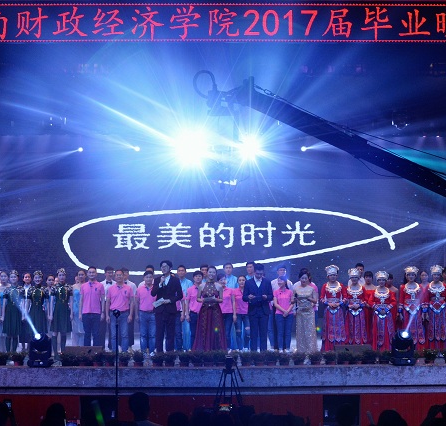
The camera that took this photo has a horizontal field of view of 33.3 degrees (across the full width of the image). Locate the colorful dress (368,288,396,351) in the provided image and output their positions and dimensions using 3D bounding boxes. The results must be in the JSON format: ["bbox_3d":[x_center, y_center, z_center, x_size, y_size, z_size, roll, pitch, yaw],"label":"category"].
[{"bbox_3d":[3.083,2.060,14.400,0.530,1.330,0.400,0,-3,0],"label":"colorful dress"}]

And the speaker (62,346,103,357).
[{"bbox_3d":[-2.552,2.589,13.600,0.710,0.330,0.450,0,-3,0],"label":"speaker"}]

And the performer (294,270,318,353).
[{"bbox_3d":[1.605,1.931,14.513,0.467,1.660,0.380,0,-5,5],"label":"performer"}]

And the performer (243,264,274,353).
[{"bbox_3d":[0.690,1.876,14.500,0.580,1.770,0.420,0,-3,0],"label":"performer"}]

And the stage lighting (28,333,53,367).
[{"bbox_3d":[-3.162,2.371,12.930,0.446,0.580,0.400,-1,-4,9],"label":"stage lighting"}]

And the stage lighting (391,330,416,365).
[{"bbox_3d":[3.267,2.424,13.450,0.420,0.610,0.400,0,-3,-8],"label":"stage lighting"}]

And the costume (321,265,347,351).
[{"bbox_3d":[2.172,1.888,14.500,0.510,1.750,0.400,0,-3,0],"label":"costume"}]

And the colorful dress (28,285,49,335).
[{"bbox_3d":[-3.420,1.796,13.831,0.408,0.938,0.300,0,-5,-5],"label":"colorful dress"}]

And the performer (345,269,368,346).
[{"bbox_3d":[2.602,1.912,14.410,0.457,1.677,0.360,0,-3,0],"label":"performer"}]

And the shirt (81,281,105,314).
[{"bbox_3d":[-2.620,1.714,15.099,0.486,0.674,0.280,0,-5,-3],"label":"shirt"}]

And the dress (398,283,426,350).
[{"bbox_3d":[3.678,2.046,14.559,0.546,1.374,0.400,0,-5,5],"label":"dress"}]

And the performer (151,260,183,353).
[{"bbox_3d":[-1.039,1.804,13.916,0.600,1.833,0.420,-1,-4,12],"label":"performer"}]

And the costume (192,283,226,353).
[{"bbox_3d":[-0.262,2.028,14.505,0.680,1.427,0.520,0,-5,0],"label":"costume"}]

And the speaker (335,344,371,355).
[{"bbox_3d":[2.376,2.541,13.585,0.710,0.290,0.450,0,-5,0],"label":"speaker"}]

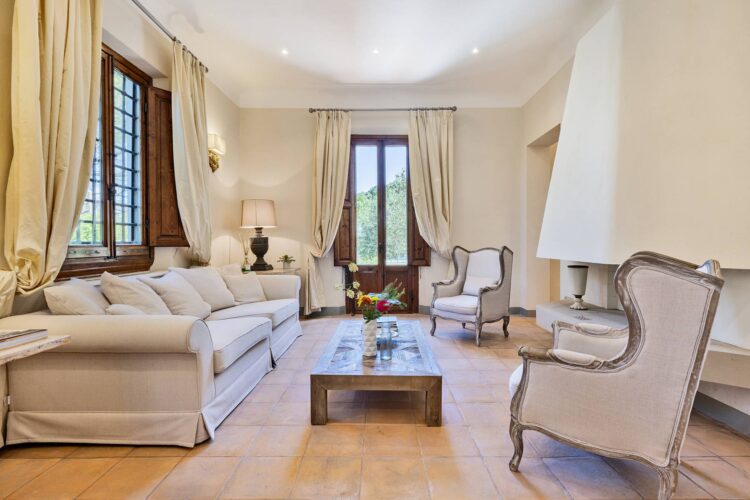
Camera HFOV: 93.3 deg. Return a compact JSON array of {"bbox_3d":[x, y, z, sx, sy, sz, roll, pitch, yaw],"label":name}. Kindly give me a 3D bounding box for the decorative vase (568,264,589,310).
[{"bbox_3d":[1.791,0.331,3.136,0.165,0.385,0.165,0,1,1],"label":"decorative vase"}]

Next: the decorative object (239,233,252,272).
[{"bbox_3d":[-1.715,0.037,4.740,0.140,0.510,0.130,0,0,1],"label":"decorative object"}]

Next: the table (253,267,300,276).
[{"bbox_3d":[-1.580,0.640,4.980,0.920,0.710,0.860,0,0,1],"label":"table"}]

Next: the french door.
[{"bbox_3d":[0.106,-0.376,5.383,1.480,2.720,0.180,0,1,1],"label":"french door"}]

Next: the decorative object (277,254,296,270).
[{"bbox_3d":[-1.294,0.178,5.200,0.260,0.215,0.250,0,0,1],"label":"decorative object"}]

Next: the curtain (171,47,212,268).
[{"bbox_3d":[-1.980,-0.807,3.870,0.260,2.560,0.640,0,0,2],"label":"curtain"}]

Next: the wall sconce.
[{"bbox_3d":[-2.020,-1.187,4.440,0.180,0.440,0.260,0,0,2],"label":"wall sconce"}]

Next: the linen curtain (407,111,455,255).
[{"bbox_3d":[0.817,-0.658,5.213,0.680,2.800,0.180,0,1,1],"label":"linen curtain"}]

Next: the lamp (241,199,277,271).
[{"bbox_3d":[-1.630,-0.210,5.000,0.530,1.000,0.520,0,0,1],"label":"lamp"}]

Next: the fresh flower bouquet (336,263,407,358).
[{"bbox_3d":[-0.029,0.415,2.469,0.480,0.650,0.380,0,1,1],"label":"fresh flower bouquet"}]

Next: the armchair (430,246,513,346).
[{"bbox_3d":[1.149,0.484,4.164,0.800,1.050,0.710,-1,1,-42],"label":"armchair"}]

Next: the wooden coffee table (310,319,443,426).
[{"bbox_3d":[0.034,0.883,2.841,0.780,0.300,1.490,0,1,2],"label":"wooden coffee table"}]

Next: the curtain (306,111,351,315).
[{"bbox_3d":[-0.700,-0.537,5.300,0.660,3.060,0.240,0,0,1],"label":"curtain"}]

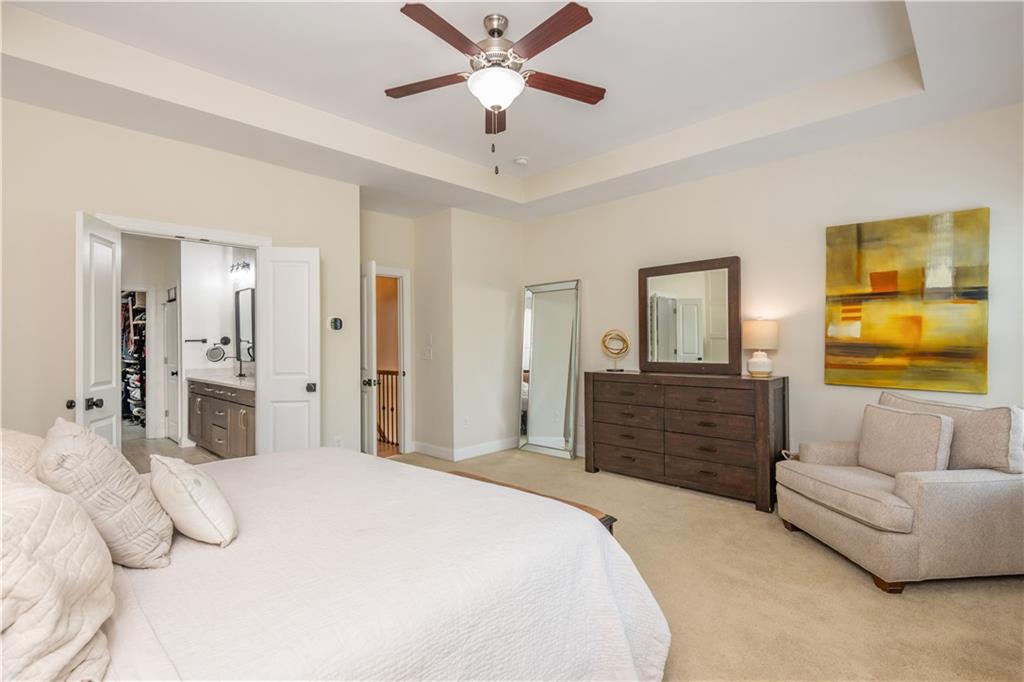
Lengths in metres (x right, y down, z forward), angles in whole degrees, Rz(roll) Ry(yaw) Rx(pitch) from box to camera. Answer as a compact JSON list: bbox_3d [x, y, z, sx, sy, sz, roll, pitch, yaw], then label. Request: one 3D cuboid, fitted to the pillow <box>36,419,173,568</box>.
[{"bbox_3d":[-1.221,0.433,1.442,0.480,0.470,0.180,-1,28,42],"label":"pillow"}]

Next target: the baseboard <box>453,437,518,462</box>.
[{"bbox_3d":[-0.242,1.215,5.542,0.020,0.150,1.080,-1,0,44],"label":"baseboard"}]

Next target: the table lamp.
[{"bbox_3d":[1.968,0.054,3.831,0.245,0.470,0.245,-1,0,44],"label":"table lamp"}]

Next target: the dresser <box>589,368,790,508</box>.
[{"bbox_3d":[1.482,0.783,4.311,1.645,0.977,0.497,-1,0,44],"label":"dresser"}]

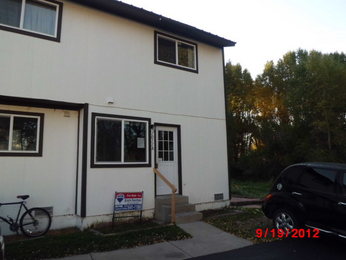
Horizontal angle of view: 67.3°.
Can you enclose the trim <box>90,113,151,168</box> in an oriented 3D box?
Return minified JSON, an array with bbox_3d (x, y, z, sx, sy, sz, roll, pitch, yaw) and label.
[{"bbox_3d":[-1.380,0.320,7.214,1.763,1.442,0.100,4,-9,-32],"label":"trim"}]

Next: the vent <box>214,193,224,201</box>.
[{"bbox_3d":[1.553,2.273,8.788,0.401,0.204,0.060,4,-9,-32],"label":"vent"}]

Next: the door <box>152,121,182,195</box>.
[{"bbox_3d":[-0.147,0.887,7.938,0.964,2.137,0.120,4,-9,-32],"label":"door"}]

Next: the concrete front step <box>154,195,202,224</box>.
[{"bbox_3d":[0.081,2.110,7.025,0.760,0.557,1.400,4,-9,-32],"label":"concrete front step"}]

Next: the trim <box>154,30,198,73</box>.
[{"bbox_3d":[0.143,-2.527,8.615,1.712,1.083,0.100,4,-9,-32],"label":"trim"}]

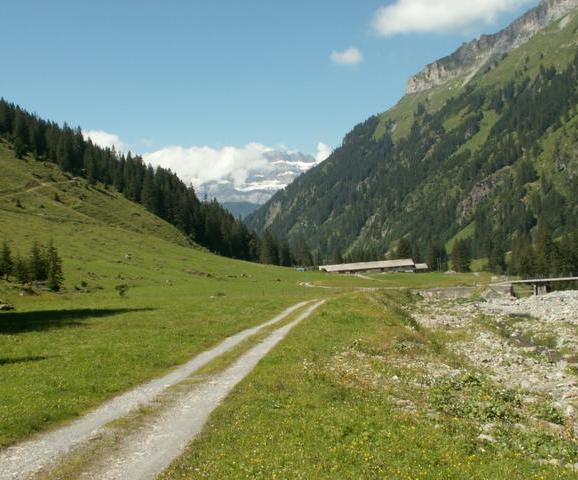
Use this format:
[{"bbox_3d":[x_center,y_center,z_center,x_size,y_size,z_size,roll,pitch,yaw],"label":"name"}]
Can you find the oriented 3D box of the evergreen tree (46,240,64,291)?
[{"bbox_3d":[-35.077,3.822,97.000,2.706,7.795,2.706,-3,-3,0],"label":"evergreen tree"}]

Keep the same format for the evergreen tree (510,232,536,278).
[{"bbox_3d":[63.147,4.462,175.000,6.680,12.981,6.680,-3,-3,0],"label":"evergreen tree"}]

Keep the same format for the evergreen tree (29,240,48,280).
[{"bbox_3d":[-40.260,3.295,104.000,2.748,6.429,2.748,-3,-3,0],"label":"evergreen tree"}]

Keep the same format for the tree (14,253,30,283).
[{"bbox_3d":[-41.752,4.292,101.000,2.372,4.995,2.372,-3,-3,0],"label":"tree"}]

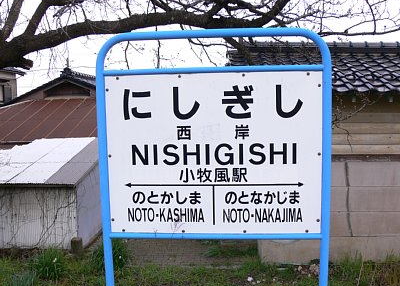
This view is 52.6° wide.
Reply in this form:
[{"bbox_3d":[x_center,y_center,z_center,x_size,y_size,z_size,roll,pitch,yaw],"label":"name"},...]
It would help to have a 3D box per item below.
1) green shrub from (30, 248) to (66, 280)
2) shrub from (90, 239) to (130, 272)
[{"bbox_3d":[-1.929,1.547,5.150,0.470,0.400,0.450,-1,7,0],"label":"green shrub"},{"bbox_3d":[-1.206,1.516,5.450,0.540,0.410,0.500,-1,7,0],"label":"shrub"}]

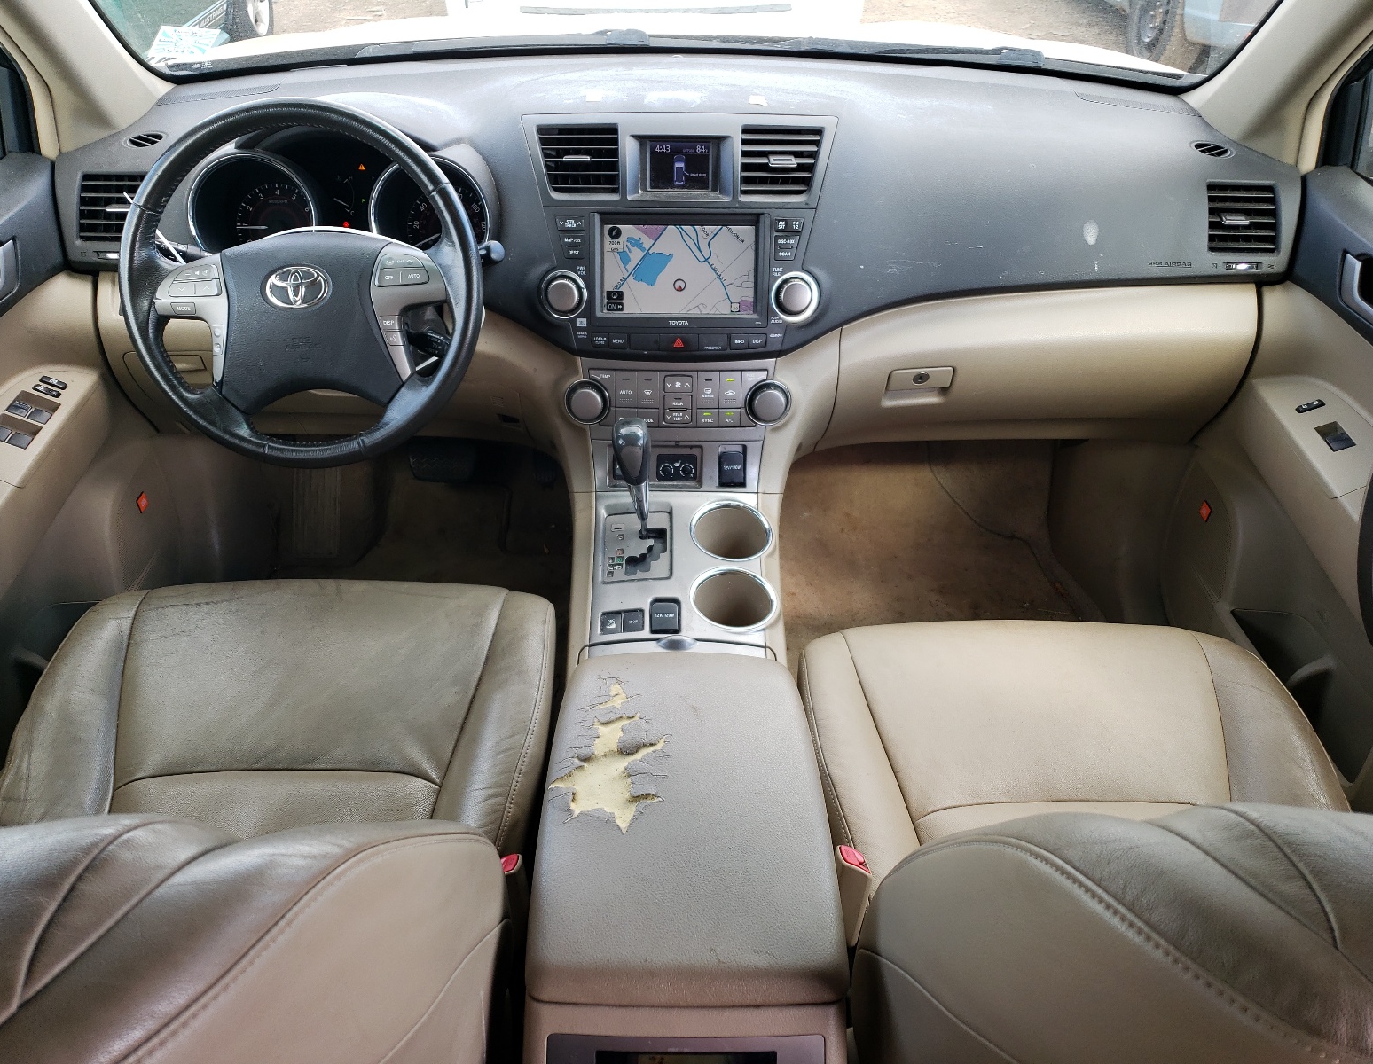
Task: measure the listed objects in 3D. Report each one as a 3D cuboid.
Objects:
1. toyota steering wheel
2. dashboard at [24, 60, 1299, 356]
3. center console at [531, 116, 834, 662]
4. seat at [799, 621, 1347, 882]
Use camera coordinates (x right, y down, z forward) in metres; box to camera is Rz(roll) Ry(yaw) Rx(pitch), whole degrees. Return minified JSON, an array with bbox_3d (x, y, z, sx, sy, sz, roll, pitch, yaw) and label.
[{"bbox_3d":[-0.404,-0.260,1.113,0.385,0.385,0.090,0,0,0],"label":"toyota steering wheel"},{"bbox_3d":[-0.008,-0.422,1.333,1.480,0.330,0.500,0,31,0],"label":"dashboard"},{"bbox_3d":[-0.005,-0.173,1.162,0.350,0.460,0.520,0,31,0],"label":"center console"},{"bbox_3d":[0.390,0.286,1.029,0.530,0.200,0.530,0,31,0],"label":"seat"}]

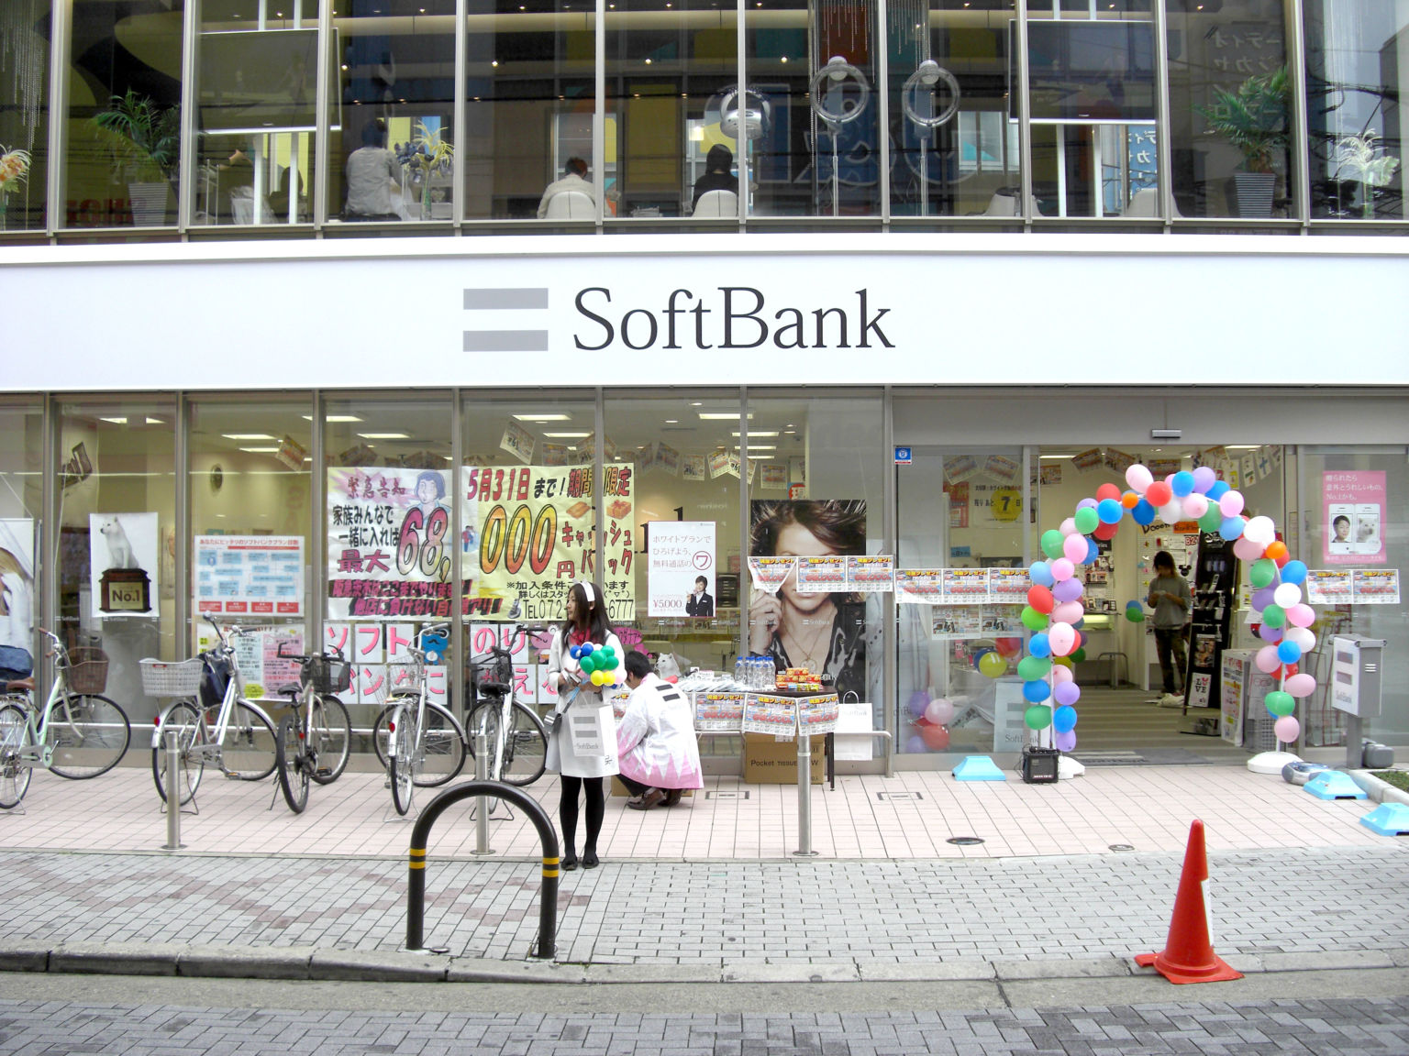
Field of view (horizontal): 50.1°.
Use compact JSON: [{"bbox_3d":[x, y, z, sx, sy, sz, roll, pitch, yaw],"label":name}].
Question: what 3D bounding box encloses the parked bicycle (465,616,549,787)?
[{"bbox_3d":[-1.460,1.340,10.476,0.600,1.160,1.680,0,-1,4],"label":"parked bicycle"}]

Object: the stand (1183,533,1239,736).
[{"bbox_3d":[4.630,0.963,13.800,0.420,1.840,0.420,-1,-2,45],"label":"stand"}]

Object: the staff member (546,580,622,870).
[{"bbox_3d":[-0.684,1.122,8.550,0.470,1.630,0.420,0,-1,10],"label":"staff member"}]

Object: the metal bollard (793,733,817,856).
[{"bbox_3d":[0.592,1.556,8.800,0.140,0.720,0.140,0,-1,1],"label":"metal bollard"}]

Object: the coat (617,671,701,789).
[{"bbox_3d":[-0.292,1.366,10.100,0.550,0.800,0.500,1,-2,-45],"label":"coat"}]

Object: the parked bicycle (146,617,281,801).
[{"bbox_3d":[-3.487,1.313,10.708,0.600,1.200,1.800,0,-1,11],"label":"parked bicycle"}]

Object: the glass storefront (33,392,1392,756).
[{"bbox_3d":[0.004,0.386,11.600,11.000,2.900,0.250,0,-1,1],"label":"glass storefront"}]

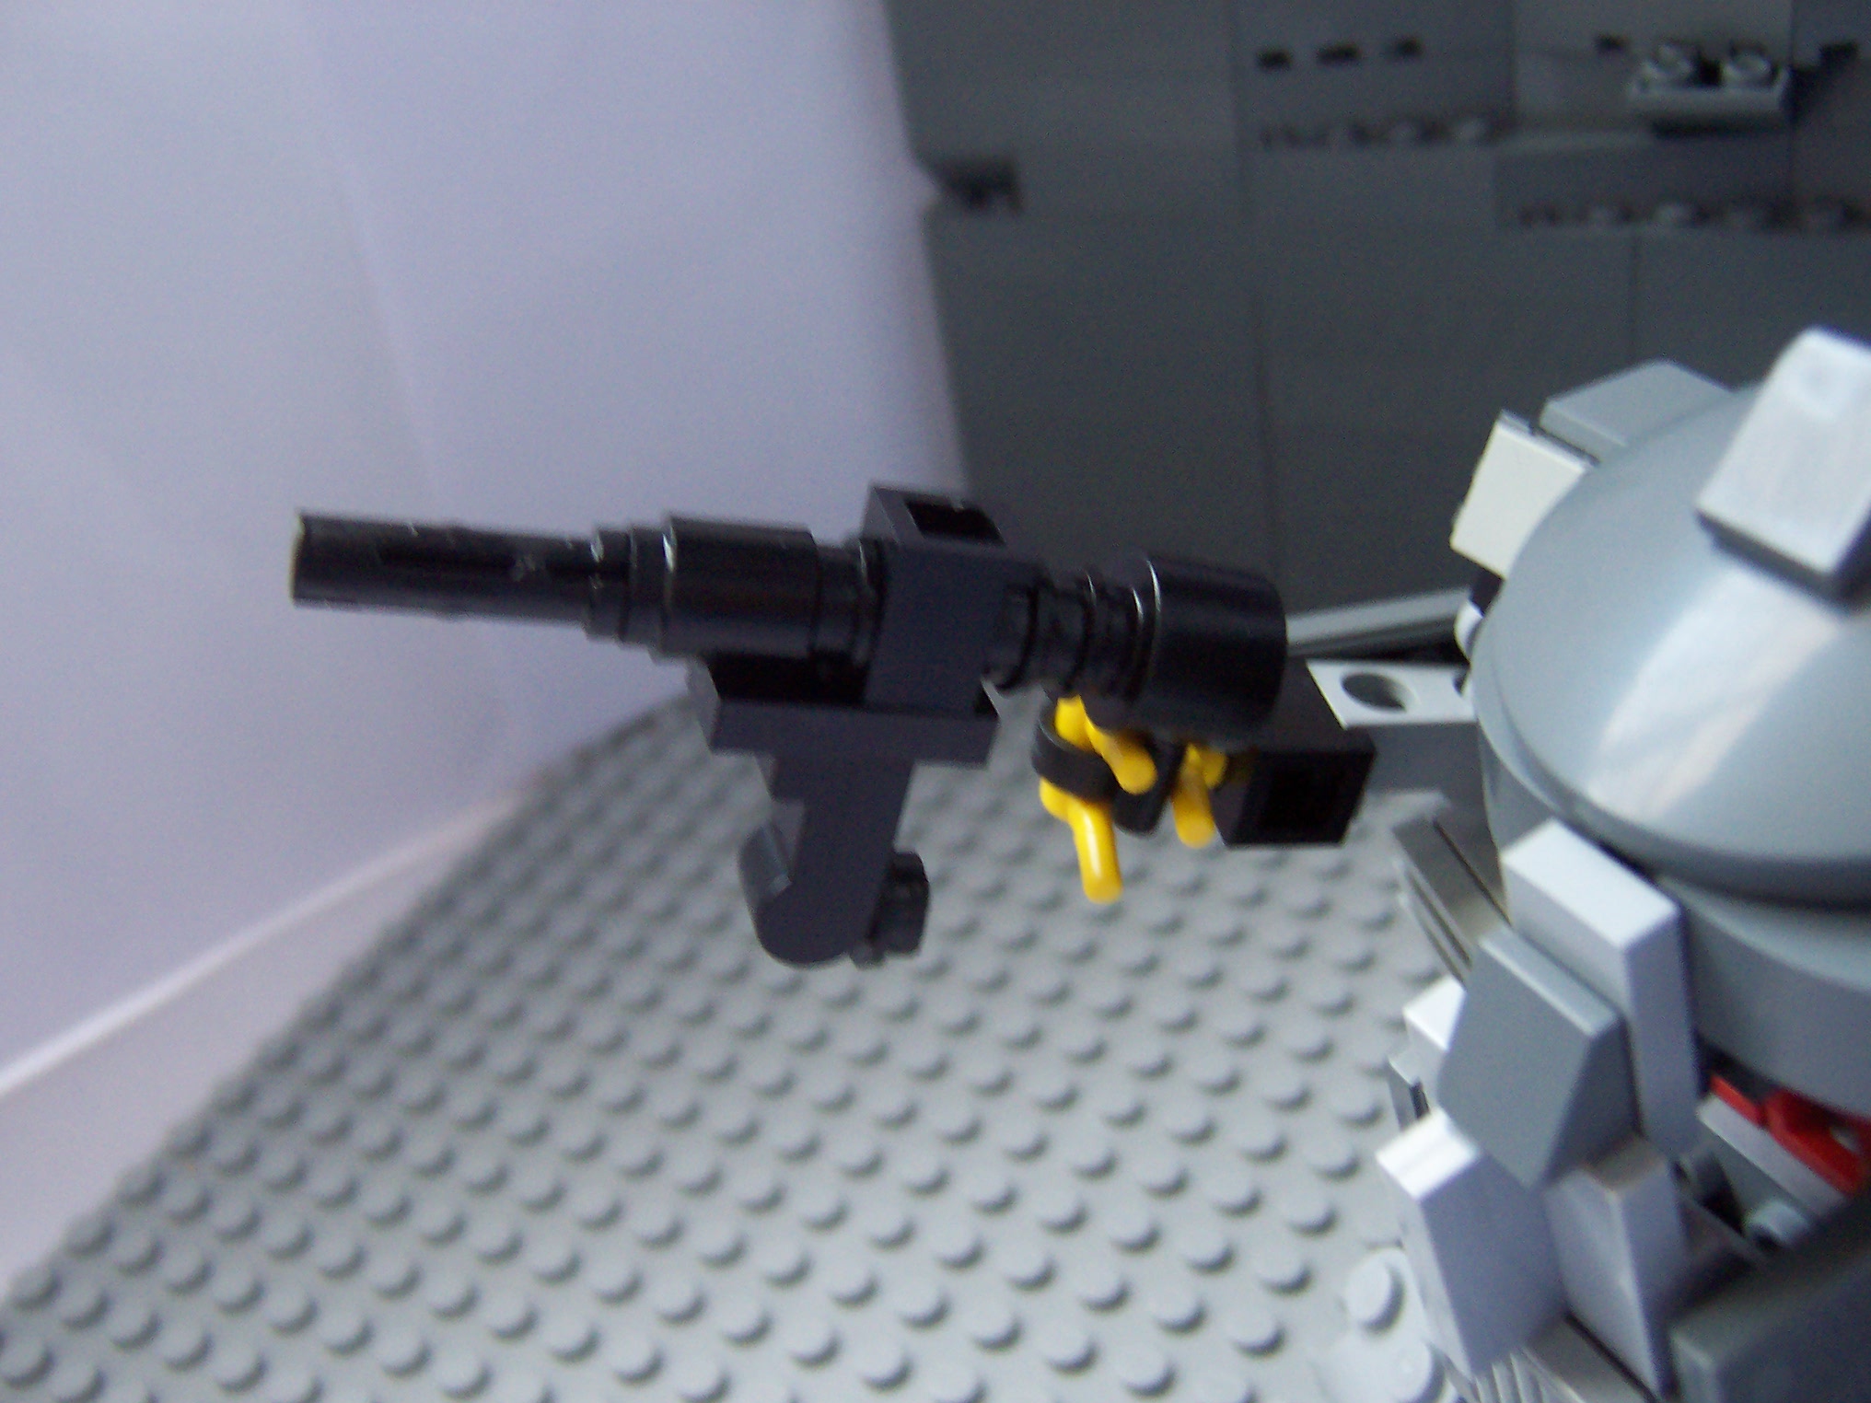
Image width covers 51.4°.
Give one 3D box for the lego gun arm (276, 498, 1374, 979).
[{"bbox_3d":[-0.005,0.002,0.111,0.061,0.027,0.011,4,28,-17],"label":"lego gun arm"}]

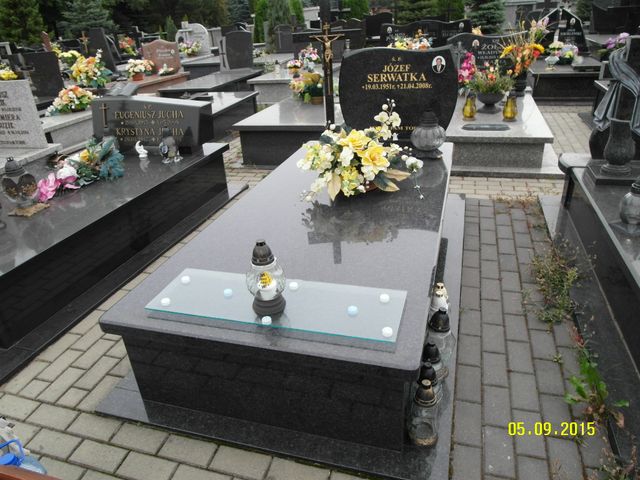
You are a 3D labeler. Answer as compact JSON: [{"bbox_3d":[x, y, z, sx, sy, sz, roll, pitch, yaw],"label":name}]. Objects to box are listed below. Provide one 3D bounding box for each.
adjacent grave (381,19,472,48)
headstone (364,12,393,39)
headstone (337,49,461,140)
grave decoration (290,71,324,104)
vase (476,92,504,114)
[{"bbox_3d":[1.933,-3.703,8.176,1.570,0.610,0.120,5,29,17],"label":"adjacent grave"},{"bbox_3d":[1.686,-6.032,12.568,0.750,0.700,0.130,5,28,17],"label":"headstone"},{"bbox_3d":[0.546,-1.026,3.117,0.808,0.613,0.121,5,29,17],"label":"headstone"},{"bbox_3d":[-0.120,-1.706,4.951,0.400,0.350,0.360,5,28,17],"label":"grave decoration"},{"bbox_3d":[1.756,-1.411,4.570,0.313,0.202,0.313,5,29,17],"label":"vase"}]

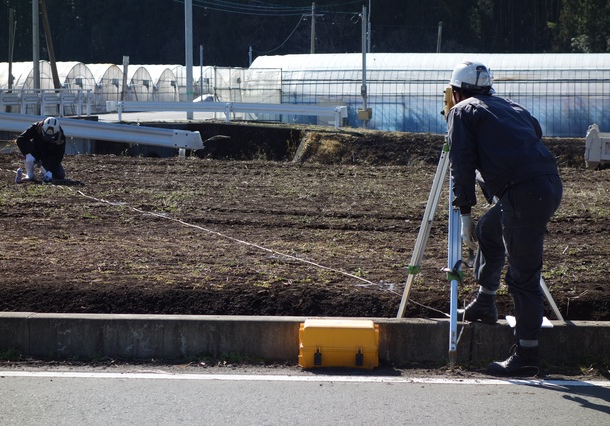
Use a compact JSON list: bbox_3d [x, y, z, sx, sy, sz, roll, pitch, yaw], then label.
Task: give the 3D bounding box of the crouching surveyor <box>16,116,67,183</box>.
[{"bbox_3d":[-3.477,-0.839,23.403,0.630,0.860,0.750,1,4,10],"label":"crouching surveyor"}]

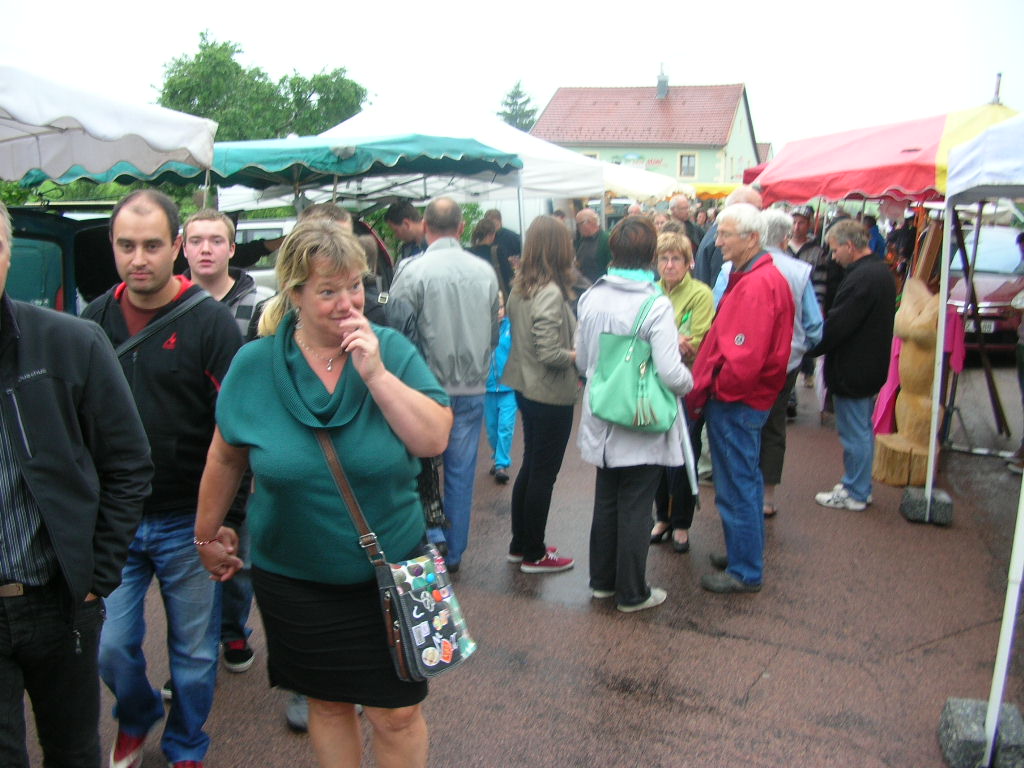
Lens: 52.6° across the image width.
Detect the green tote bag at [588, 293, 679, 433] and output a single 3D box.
[{"bbox_3d":[0.493,-0.087,4.170,0.360,0.540,0.160,1,9,8],"label":"green tote bag"}]

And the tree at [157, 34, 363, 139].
[{"bbox_3d":[-6.177,-5.467,25.476,5.000,6.140,5.000,1,9,0],"label":"tree"}]

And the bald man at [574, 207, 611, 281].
[{"bbox_3d":[0.660,-0.560,8.614,0.520,1.740,0.350,4,9,20],"label":"bald man"}]

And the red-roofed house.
[{"bbox_3d":[8.659,-13.056,63.234,13.200,10.000,8.200,5,10,27],"label":"red-roofed house"}]

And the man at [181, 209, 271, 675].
[{"bbox_3d":[-1.051,0.230,3.654,0.520,1.700,0.400,-1,9,-6],"label":"man"}]

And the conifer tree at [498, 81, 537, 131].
[{"bbox_3d":[0.382,-14.995,71.413,4.200,10.900,4.200,0,9,0],"label":"conifer tree"}]

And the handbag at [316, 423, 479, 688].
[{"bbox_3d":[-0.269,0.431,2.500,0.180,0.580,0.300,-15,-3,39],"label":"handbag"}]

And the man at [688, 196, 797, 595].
[{"bbox_3d":[1.001,0.063,4.655,0.420,1.710,0.500,-1,9,-8],"label":"man"}]

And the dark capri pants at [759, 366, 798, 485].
[{"bbox_3d":[1.390,0.179,5.798,0.400,0.800,0.290,0,9,-1],"label":"dark capri pants"}]

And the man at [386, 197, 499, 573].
[{"bbox_3d":[-0.343,-0.003,4.980,0.540,1.750,0.380,-1,9,-8],"label":"man"}]

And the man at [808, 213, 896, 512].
[{"bbox_3d":[1.987,-0.121,6.066,0.400,1.680,0.470,4,9,18],"label":"man"}]

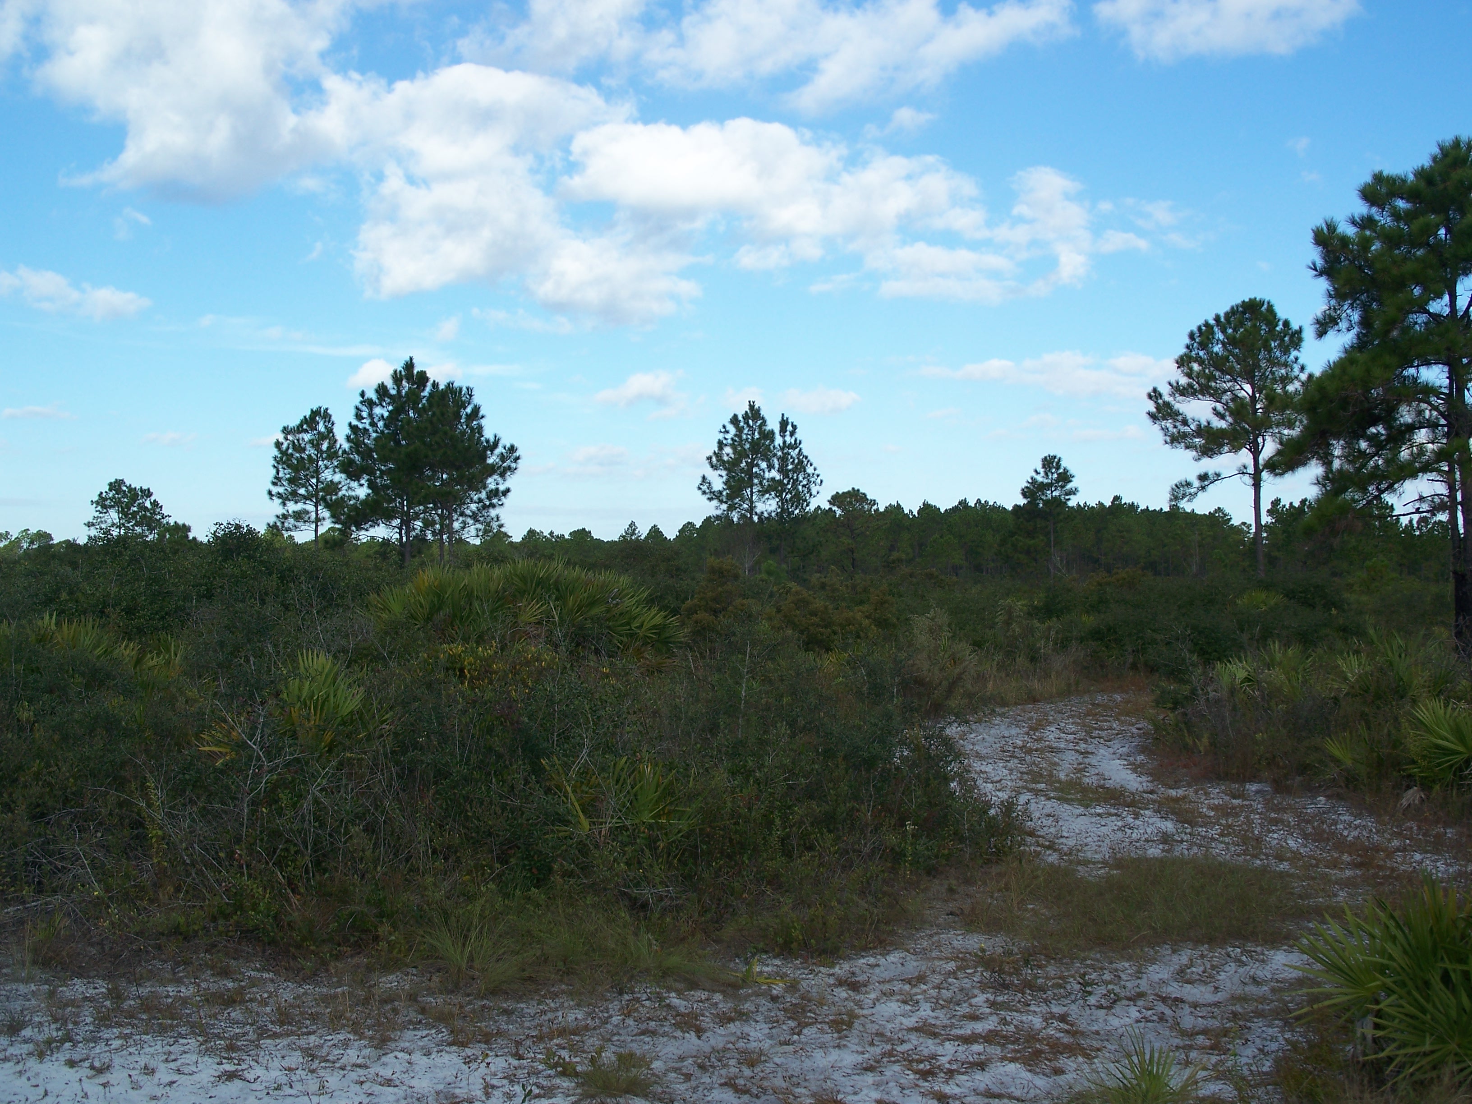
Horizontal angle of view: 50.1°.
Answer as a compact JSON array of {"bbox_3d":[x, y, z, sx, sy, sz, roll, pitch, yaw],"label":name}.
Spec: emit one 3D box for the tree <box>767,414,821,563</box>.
[{"bbox_3d":[2.850,-2.386,78.000,2.790,8.970,2.790,0,0,0],"label":"tree"}]

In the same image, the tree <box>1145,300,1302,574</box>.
[{"bbox_3d":[15.623,-3.087,50.000,5.040,9.940,5.040,0,0,0],"label":"tree"}]

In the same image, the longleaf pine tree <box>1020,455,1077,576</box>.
[{"bbox_3d":[16.867,-1.549,85.000,3.110,7.400,3.110,0,0,0],"label":"longleaf pine tree"}]

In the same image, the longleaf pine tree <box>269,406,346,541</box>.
[{"bbox_3d":[-19.550,-2.328,72.000,3.680,8.760,3.680,0,0,0],"label":"longleaf pine tree"}]

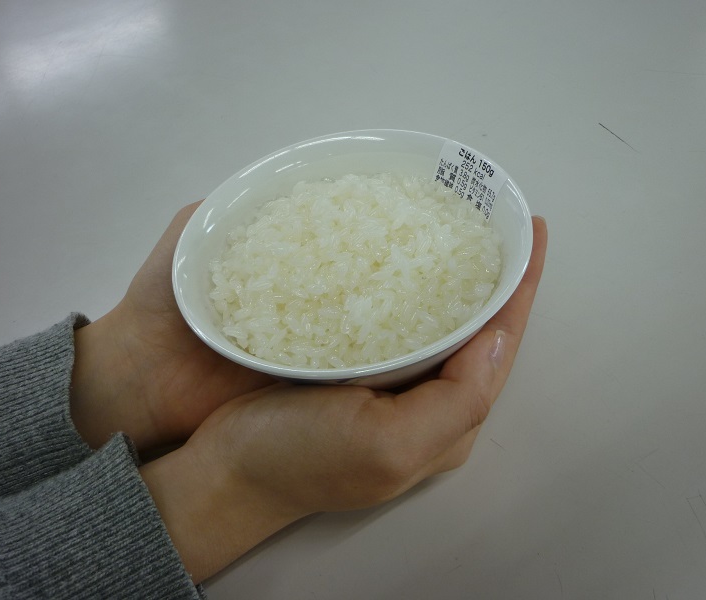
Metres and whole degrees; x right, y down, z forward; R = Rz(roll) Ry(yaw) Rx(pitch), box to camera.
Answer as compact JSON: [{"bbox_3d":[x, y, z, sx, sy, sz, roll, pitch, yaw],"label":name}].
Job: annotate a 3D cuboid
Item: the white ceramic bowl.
[{"bbox_3d":[0.003,-0.003,0.284,0.125,0.055,0.125,-6,46,6],"label":"white ceramic bowl"}]

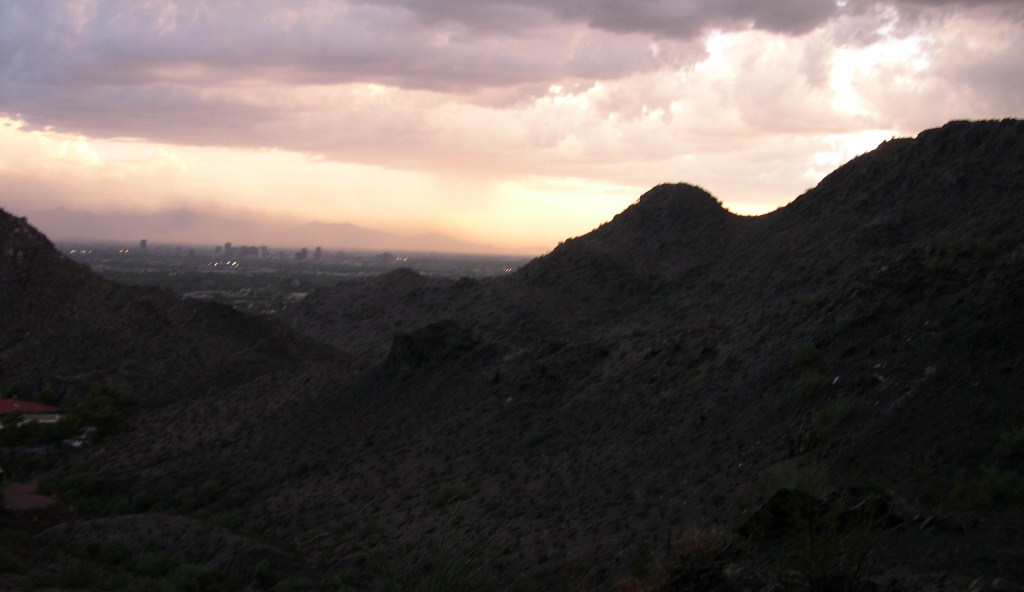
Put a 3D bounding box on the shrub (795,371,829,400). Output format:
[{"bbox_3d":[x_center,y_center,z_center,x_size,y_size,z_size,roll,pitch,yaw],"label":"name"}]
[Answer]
[{"bbox_3d":[30.640,9.156,115.000,3.370,2.760,3.210,2,2,0],"label":"shrub"}]

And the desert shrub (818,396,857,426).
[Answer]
[{"bbox_3d":[30.404,10.789,105.000,3.440,2.520,3.270,2,2,0],"label":"desert shrub"}]

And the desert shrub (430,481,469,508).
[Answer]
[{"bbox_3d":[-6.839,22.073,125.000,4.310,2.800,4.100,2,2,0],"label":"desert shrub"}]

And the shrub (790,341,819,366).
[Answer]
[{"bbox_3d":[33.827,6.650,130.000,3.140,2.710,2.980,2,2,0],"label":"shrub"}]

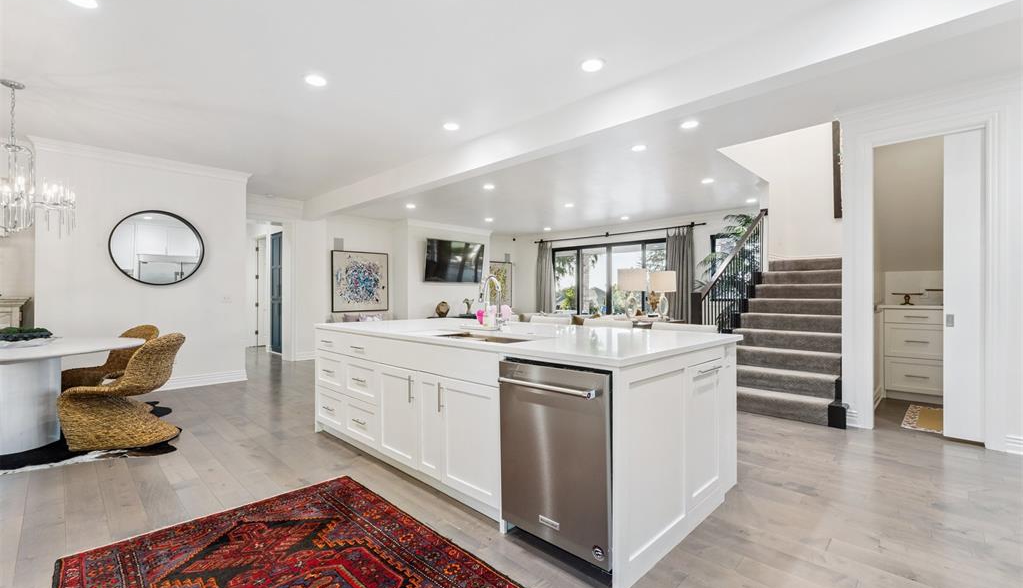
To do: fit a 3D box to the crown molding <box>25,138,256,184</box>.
[{"bbox_3d":[-4.380,-1.578,5.220,2.050,0.130,0.100,0,0,-45],"label":"crown molding"}]

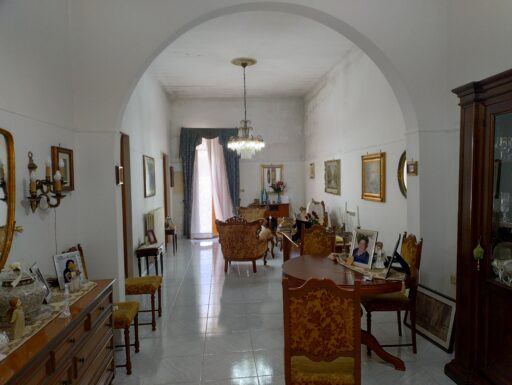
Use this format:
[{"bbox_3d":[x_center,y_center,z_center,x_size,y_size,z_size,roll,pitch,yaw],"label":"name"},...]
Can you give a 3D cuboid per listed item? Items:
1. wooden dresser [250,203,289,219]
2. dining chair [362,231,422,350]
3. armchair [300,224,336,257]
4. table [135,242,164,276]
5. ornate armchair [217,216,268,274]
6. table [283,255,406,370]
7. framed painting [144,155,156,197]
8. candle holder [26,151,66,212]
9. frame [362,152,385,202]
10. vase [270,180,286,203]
[{"bbox_3d":[0.374,0.765,10.193,1.060,0.900,0.400,-1,2,-6],"label":"wooden dresser"},{"bbox_3d":[1.192,0.905,3.417,0.540,1.020,0.430,-1,2,-6],"label":"dining chair"},{"bbox_3d":[0.639,0.878,4.045,0.470,1.030,0.530,0,3,15],"label":"armchair"},{"bbox_3d":[-1.745,1.131,6.135,0.380,0.455,0.440,-1,2,-6],"label":"table"},{"bbox_3d":[-0.220,0.833,6.318,0.800,0.930,0.750,0,3,6],"label":"ornate armchair"},{"bbox_3d":[0.764,1.042,3.269,1.090,0.770,1.090,-1,3,-5],"label":"table"},{"bbox_3d":[-1.929,-0.283,6.748,0.040,0.740,0.815,-1,3,-5],"label":"framed painting"},{"bbox_3d":[-1.471,-0.078,2.610,0.220,0.436,0.360,-1,3,-5],"label":"candle holder"},{"bbox_3d":[1.841,-0.229,5.784,0.050,0.730,0.920,-1,2,-6],"label":"frame"},{"bbox_3d":[0.577,-0.019,9.496,0.414,0.578,0.352,-1,3,-5],"label":"vase"}]

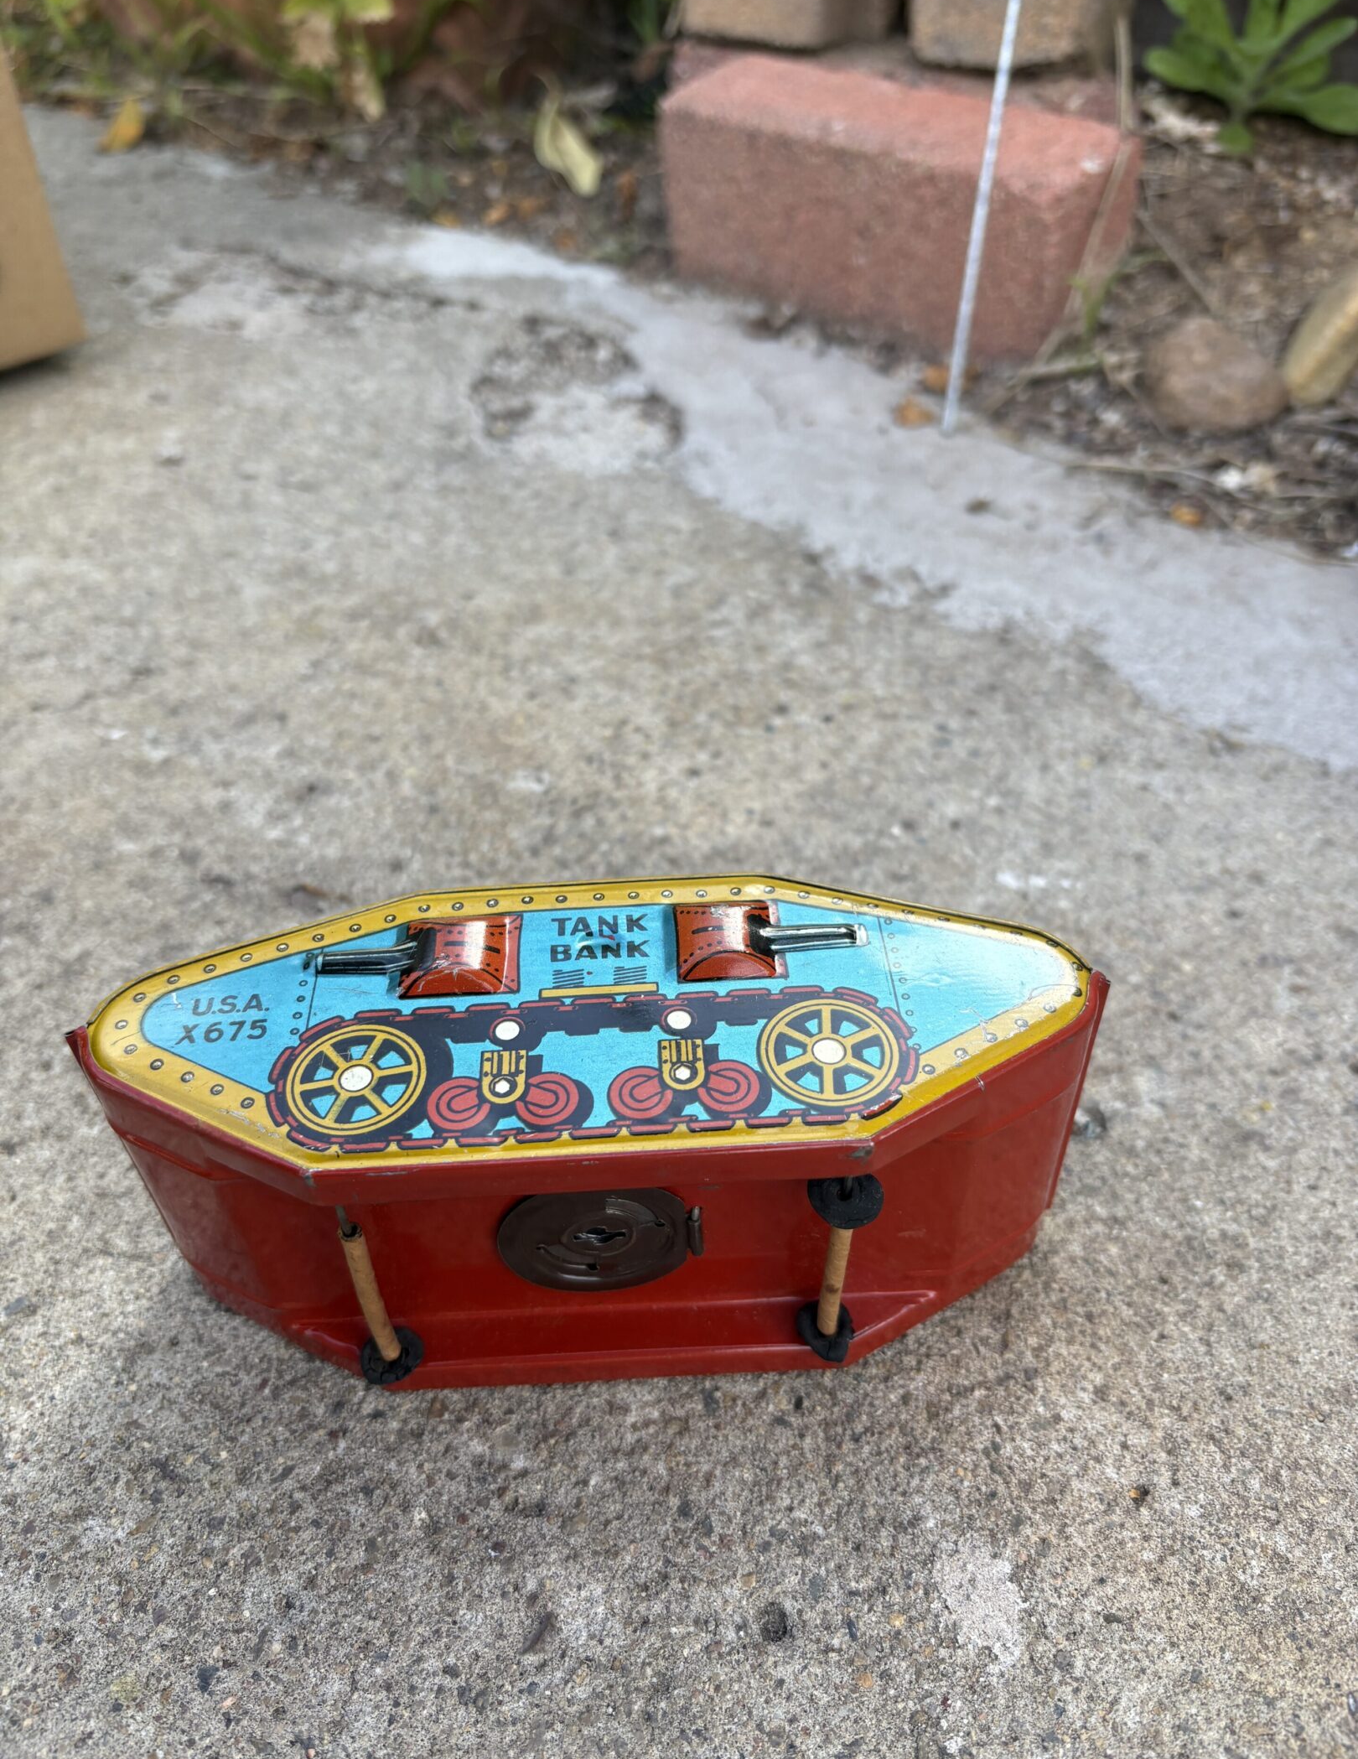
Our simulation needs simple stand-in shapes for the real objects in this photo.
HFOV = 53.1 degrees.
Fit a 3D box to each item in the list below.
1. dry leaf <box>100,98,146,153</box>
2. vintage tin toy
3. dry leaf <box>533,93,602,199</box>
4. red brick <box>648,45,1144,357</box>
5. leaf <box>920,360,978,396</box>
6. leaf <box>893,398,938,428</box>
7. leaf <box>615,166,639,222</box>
[{"bbox_3d":[-0.367,-0.497,0.898,0.031,0.035,0.032,-14,41,-15],"label":"dry leaf"},{"bbox_3d":[-0.012,0.041,0.221,0.155,0.066,0.057,-3,42,-1],"label":"vintage tin toy"},{"bbox_3d":[-0.064,-0.419,0.777,0.043,0.062,0.035,-4,40,-3],"label":"dry leaf"},{"bbox_3d":[0.092,-0.296,0.614,0.206,0.087,0.063,32,59,31],"label":"red brick"},{"bbox_3d":[0.110,-0.204,0.553,0.022,0.009,0.022,6,40,9],"label":"leaf"},{"bbox_3d":[0.092,-0.181,0.527,0.017,0.008,0.020,5,40,8],"label":"leaf"},{"bbox_3d":[-0.029,-0.380,0.754,0.014,0.025,0.025,-3,40,-1],"label":"leaf"}]

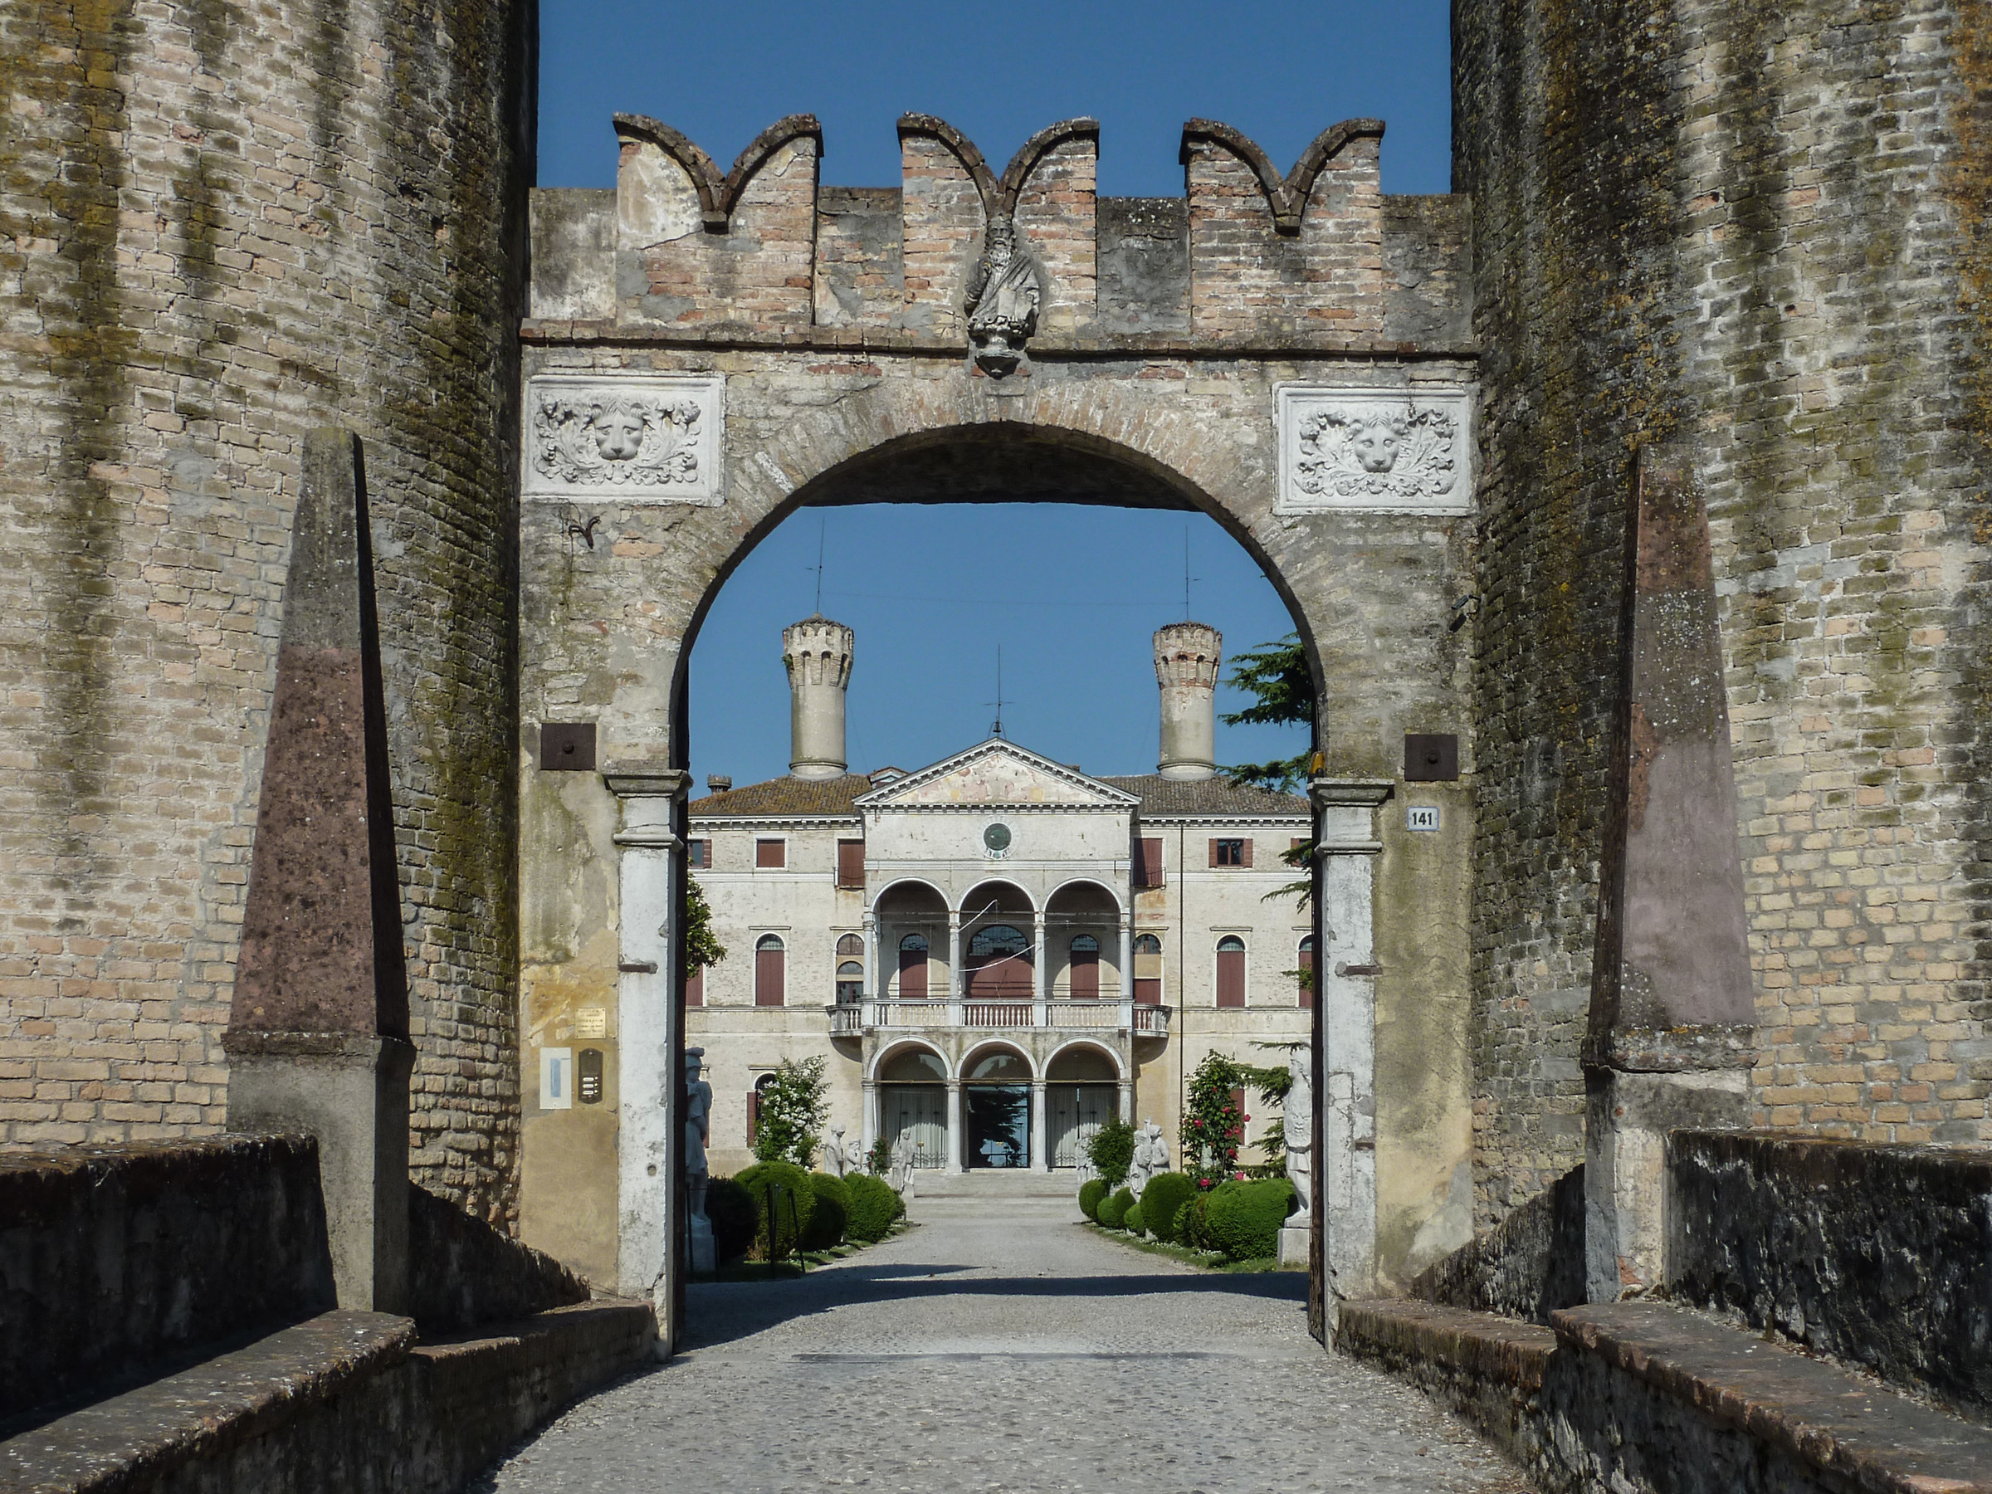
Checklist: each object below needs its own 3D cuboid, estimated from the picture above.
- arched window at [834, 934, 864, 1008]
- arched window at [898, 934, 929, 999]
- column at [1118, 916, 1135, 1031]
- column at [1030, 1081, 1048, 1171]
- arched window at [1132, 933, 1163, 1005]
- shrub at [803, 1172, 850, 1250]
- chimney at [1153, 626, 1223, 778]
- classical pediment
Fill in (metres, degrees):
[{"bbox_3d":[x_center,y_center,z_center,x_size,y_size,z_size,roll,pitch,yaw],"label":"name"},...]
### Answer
[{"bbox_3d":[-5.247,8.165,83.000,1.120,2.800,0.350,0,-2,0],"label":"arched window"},{"bbox_3d":[-2.720,7.330,76.500,1.040,2.450,0.220,0,-3,0],"label":"arched window"},{"bbox_3d":[4.560,7.899,80.300,0.600,4.000,0.600,0,-2,0],"label":"column"},{"bbox_3d":[1.493,13.220,80.300,0.620,3.250,0.620,0,-2,0],"label":"column"},{"bbox_3d":[5.306,7.756,80.500,1.120,2.500,0.220,0,-2,0],"label":"arched window"},{"bbox_3d":[-2.727,7.366,36.500,1.050,1.240,1.050,0,-2,0],"label":"shrub"},{"bbox_3d":[7.318,-1.725,88.000,2.650,6.000,2.650,0,-2,0],"label":"chimney"},{"bbox_3d":[0.027,0.951,80.400,9.850,2.500,1.500,0,-2,0],"label":"classical pediment"}]

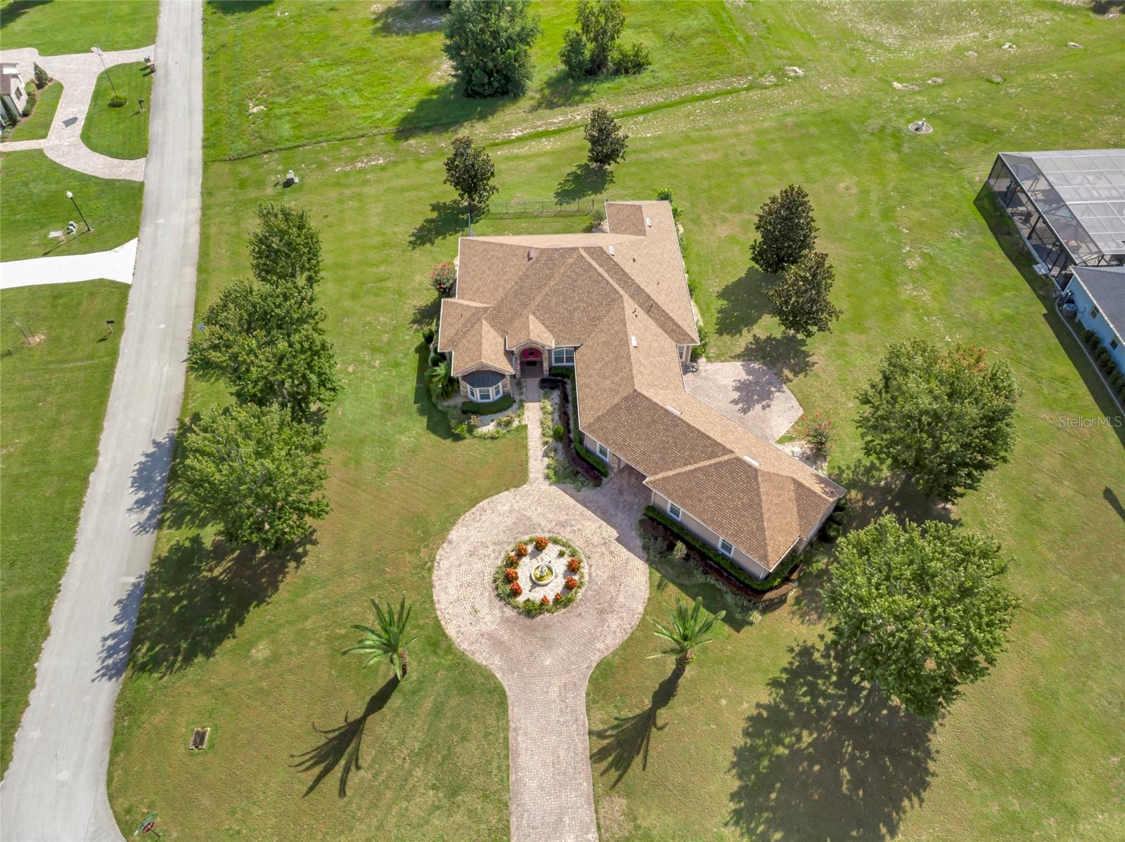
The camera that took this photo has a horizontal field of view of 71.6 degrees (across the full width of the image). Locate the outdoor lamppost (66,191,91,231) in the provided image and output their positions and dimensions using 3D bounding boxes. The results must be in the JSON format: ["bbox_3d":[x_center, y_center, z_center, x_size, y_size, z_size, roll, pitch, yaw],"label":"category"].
[{"bbox_3d":[-47.484,-20.484,76.608,0.450,4.250,0.450,-1,49,0],"label":"outdoor lamppost"}]

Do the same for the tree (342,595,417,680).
[{"bbox_3d":[-10.168,13.431,45.371,4.500,5.800,4.600,-1,49,0],"label":"tree"}]

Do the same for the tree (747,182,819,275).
[{"bbox_3d":[19.831,-16.810,69.297,5.417,8.463,5.447,-1,49,0],"label":"tree"}]

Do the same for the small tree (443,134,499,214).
[{"bbox_3d":[-9.194,-24.854,77.900,5.432,6.893,5.382,-1,49,0],"label":"small tree"}]

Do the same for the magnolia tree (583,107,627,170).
[{"bbox_3d":[4.422,-29.717,82.231,4.569,6.330,4.576,-1,49,0],"label":"magnolia tree"}]

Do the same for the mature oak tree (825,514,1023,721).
[{"bbox_3d":[19.291,11.176,43.361,9.444,10.916,10.558,-1,49,0],"label":"mature oak tree"}]

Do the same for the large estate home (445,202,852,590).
[{"bbox_3d":[4.406,-6.127,61.087,28.420,7.300,40.657,-2,49,-1],"label":"large estate home"}]

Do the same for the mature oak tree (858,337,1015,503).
[{"bbox_3d":[24.536,0.401,51.859,9.082,12.067,9.499,-1,49,0],"label":"mature oak tree"}]

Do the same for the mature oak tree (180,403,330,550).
[{"bbox_3d":[-19.389,4.050,50.303,8.718,10.937,7.984,-1,49,0],"label":"mature oak tree"}]

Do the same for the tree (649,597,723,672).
[{"bbox_3d":[7.068,12.964,45.437,4.500,5.800,4.200,-1,49,0],"label":"tree"}]

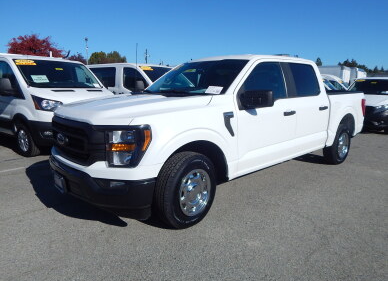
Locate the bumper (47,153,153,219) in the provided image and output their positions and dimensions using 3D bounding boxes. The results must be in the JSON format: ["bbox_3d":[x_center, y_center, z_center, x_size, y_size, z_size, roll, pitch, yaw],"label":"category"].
[{"bbox_3d":[-1.157,0.382,2.974,0.520,0.500,2.000,-10,14,-41],"label":"bumper"}]

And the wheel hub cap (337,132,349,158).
[{"bbox_3d":[2.740,0.105,5.233,0.450,0.450,0.120,-8,14,-41],"label":"wheel hub cap"}]

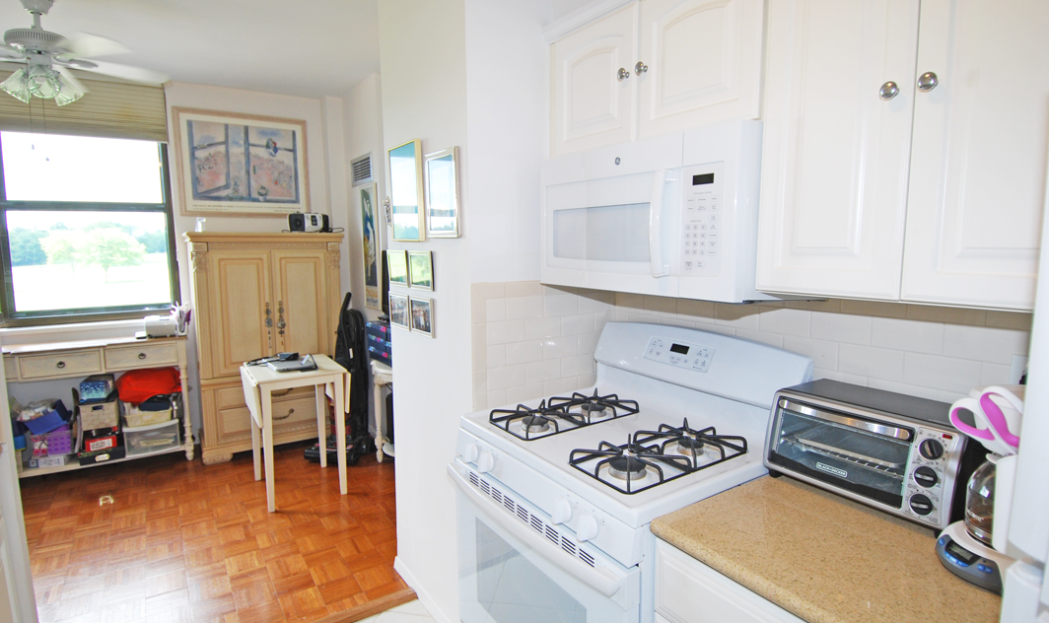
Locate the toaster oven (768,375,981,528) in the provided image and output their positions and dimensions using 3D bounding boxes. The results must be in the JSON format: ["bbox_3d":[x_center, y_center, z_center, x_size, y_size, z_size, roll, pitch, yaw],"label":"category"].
[{"bbox_3d":[0.771,0.294,1.228,0.235,0.223,0.377,-5,8,-33],"label":"toaster oven"}]

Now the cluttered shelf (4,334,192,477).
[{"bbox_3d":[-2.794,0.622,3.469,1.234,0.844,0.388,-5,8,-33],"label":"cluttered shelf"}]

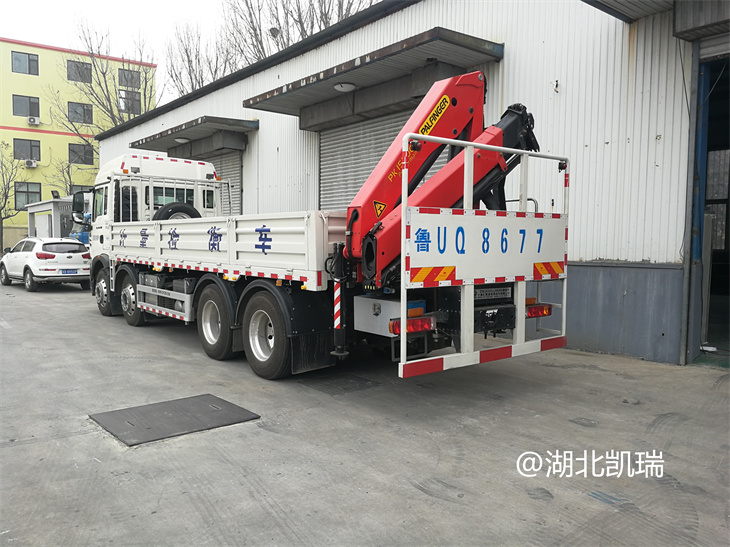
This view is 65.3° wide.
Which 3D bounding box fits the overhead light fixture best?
[{"bbox_3d":[-0.385,-3.650,11.234,0.420,0.125,0.420,0,3,0],"label":"overhead light fixture"}]

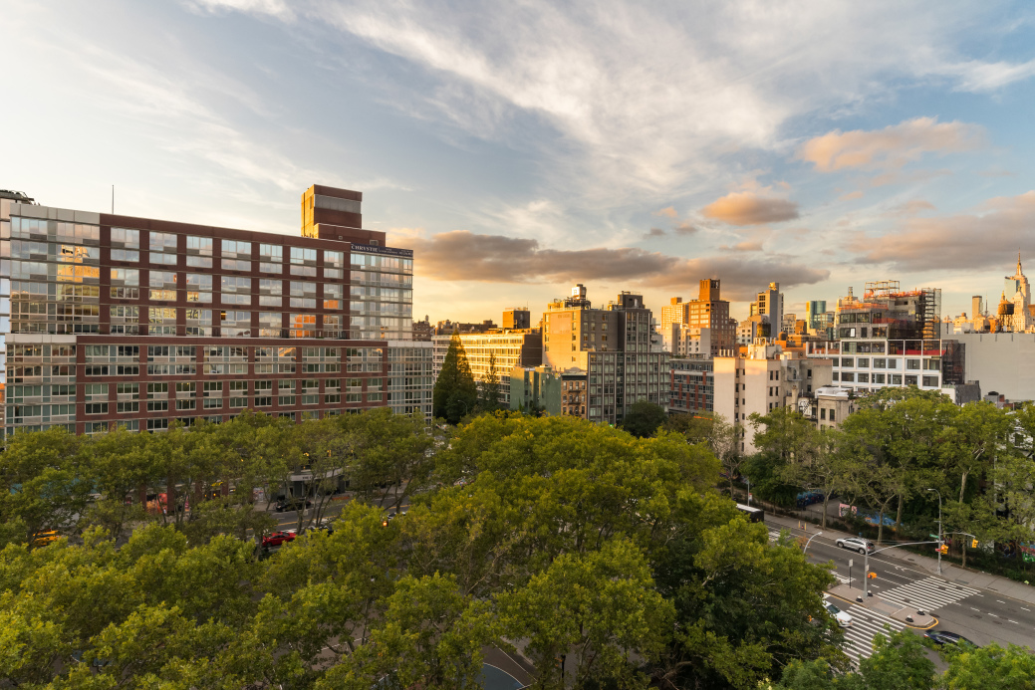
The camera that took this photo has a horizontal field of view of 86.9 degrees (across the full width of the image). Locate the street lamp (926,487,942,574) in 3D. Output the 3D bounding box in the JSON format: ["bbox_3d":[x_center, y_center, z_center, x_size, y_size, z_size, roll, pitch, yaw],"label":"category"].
[{"bbox_3d":[51.252,23.175,67.003,2.900,10.400,0.450,1,0,-28],"label":"street lamp"}]

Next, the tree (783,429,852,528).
[{"bbox_3d":[44.824,20.053,81.525,10.500,15.000,10.500,1,0,-29],"label":"tree"}]

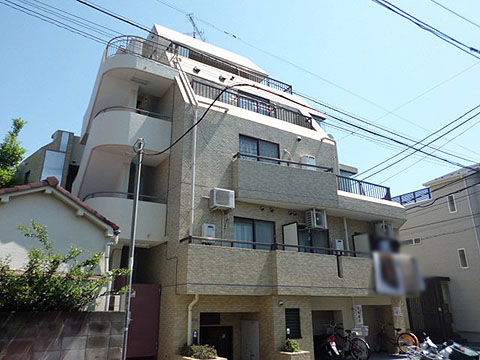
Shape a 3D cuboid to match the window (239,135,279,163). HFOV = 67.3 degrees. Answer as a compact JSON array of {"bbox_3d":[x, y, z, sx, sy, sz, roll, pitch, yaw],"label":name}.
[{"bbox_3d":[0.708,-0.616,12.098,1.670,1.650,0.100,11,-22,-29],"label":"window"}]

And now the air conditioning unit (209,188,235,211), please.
[{"bbox_3d":[-0.489,0.583,10.589,0.690,0.540,0.280,11,-22,-29],"label":"air conditioning unit"}]

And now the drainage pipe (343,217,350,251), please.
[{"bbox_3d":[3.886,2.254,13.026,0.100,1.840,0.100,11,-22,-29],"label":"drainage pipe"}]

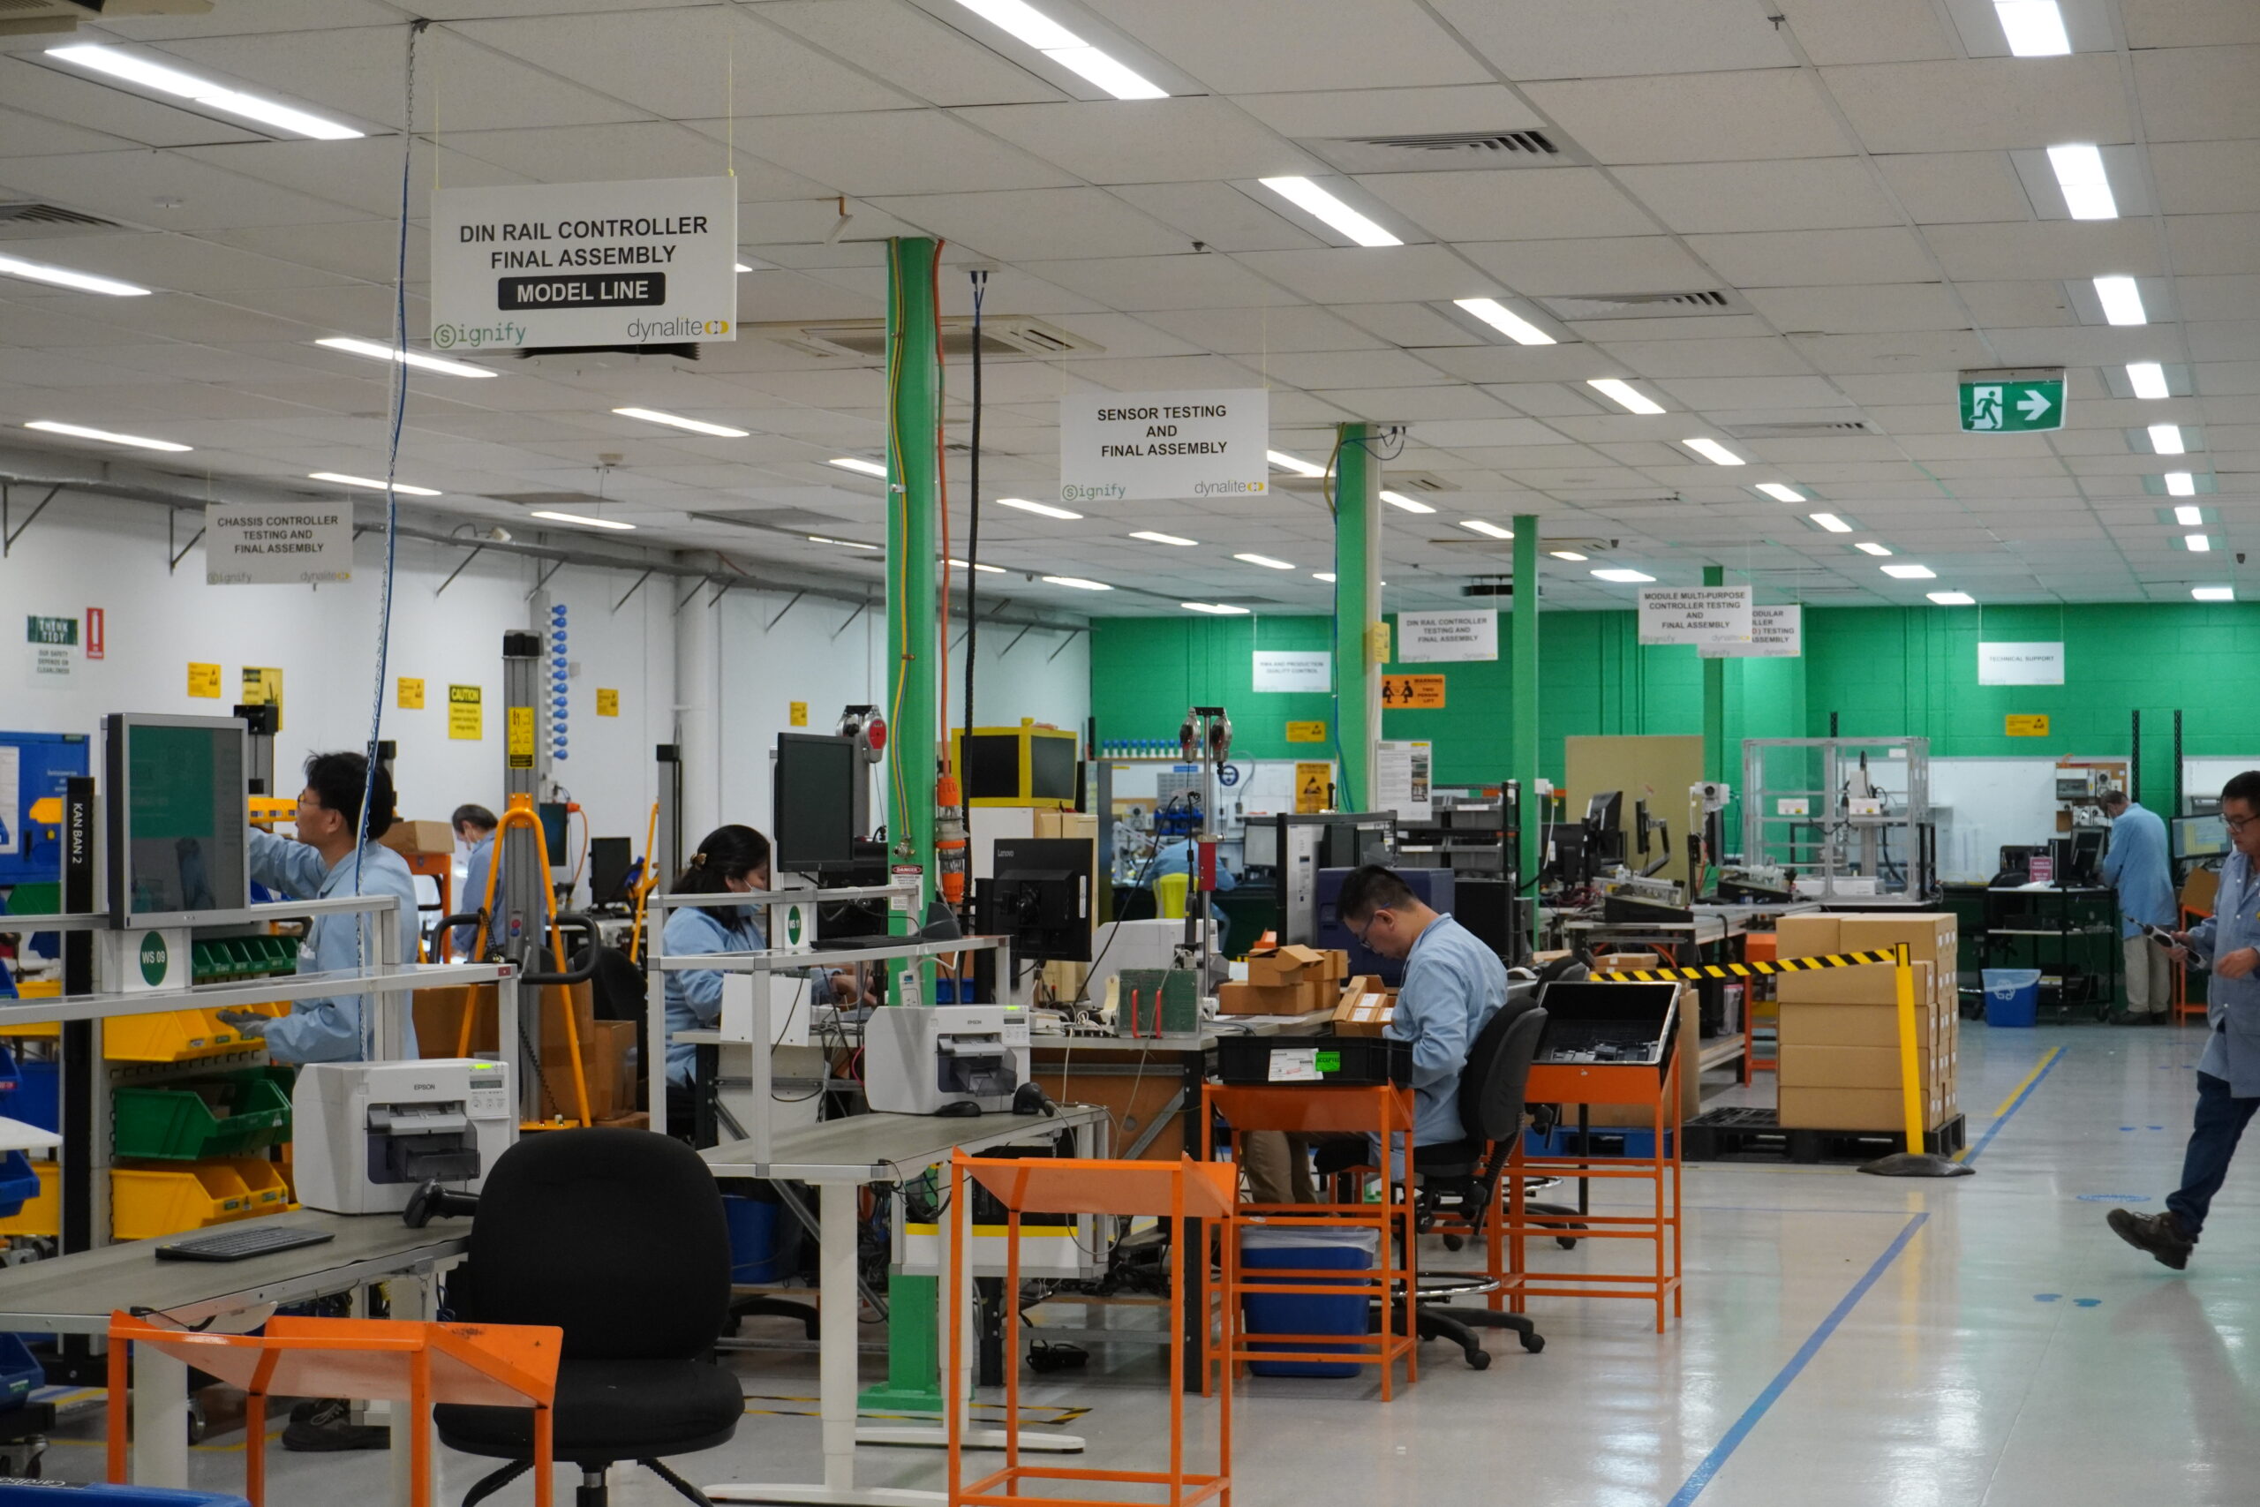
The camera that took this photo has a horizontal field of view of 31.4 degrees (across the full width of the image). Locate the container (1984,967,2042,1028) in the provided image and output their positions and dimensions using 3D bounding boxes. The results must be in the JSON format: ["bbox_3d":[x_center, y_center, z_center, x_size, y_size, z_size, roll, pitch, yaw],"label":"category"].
[{"bbox_3d":[6.313,1.747,28.756,0.410,0.415,0.320,0,-1,16],"label":"container"}]

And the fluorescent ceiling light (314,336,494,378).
[{"bbox_3d":[-2.454,-1.357,13.698,0.113,0.060,1.160,0,-1,16],"label":"fluorescent ceiling light"}]

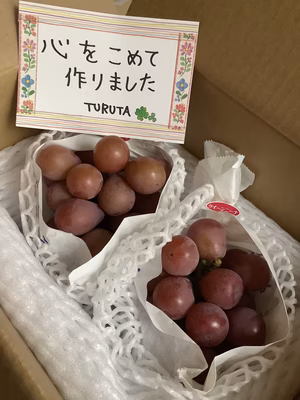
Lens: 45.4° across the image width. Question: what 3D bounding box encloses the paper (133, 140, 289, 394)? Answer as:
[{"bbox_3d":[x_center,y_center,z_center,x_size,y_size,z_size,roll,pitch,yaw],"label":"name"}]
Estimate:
[{"bbox_3d":[0.051,0.060,0.294,0.118,0.110,0.172,13,56,6],"label":"paper"}]

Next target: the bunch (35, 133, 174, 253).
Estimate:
[{"bbox_3d":[-0.041,0.001,0.328,0.112,0.085,0.115,15,56,7],"label":"bunch"}]

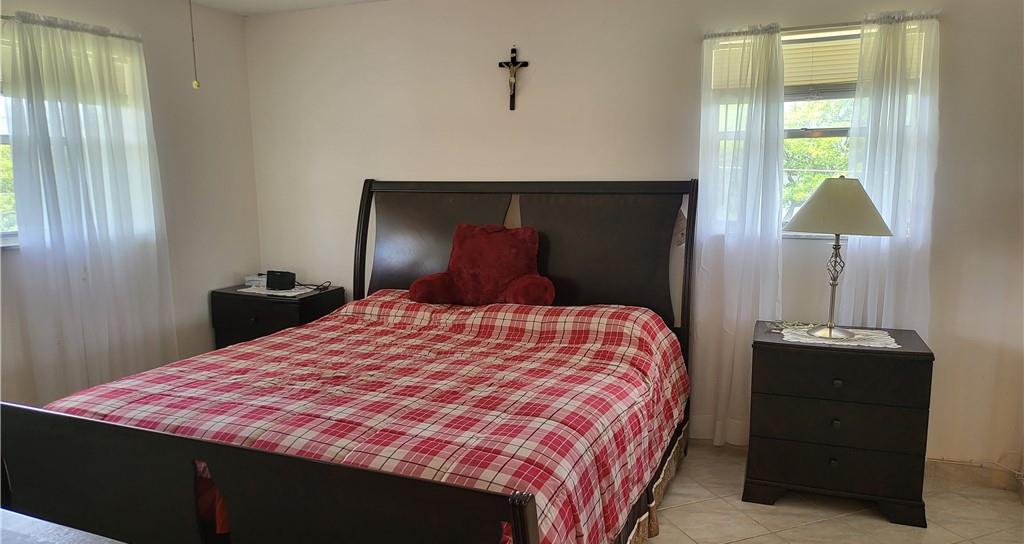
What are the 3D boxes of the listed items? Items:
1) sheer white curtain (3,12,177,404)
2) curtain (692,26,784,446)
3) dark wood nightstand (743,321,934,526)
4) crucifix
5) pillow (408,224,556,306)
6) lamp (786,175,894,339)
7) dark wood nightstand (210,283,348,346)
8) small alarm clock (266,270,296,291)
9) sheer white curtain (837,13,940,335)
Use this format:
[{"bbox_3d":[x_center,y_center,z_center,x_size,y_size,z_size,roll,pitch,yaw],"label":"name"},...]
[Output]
[{"bbox_3d":[-2.154,-0.140,3.694,0.112,2.135,0.825,3,9,23],"label":"sheer white curtain"},{"bbox_3d":[1.121,-0.127,3.541,0.436,2.095,0.099,3,9,23],"label":"curtain"},{"bbox_3d":[1.437,0.640,3.181,0.706,0.733,0.449,2,9,19],"label":"dark wood nightstand"},{"bbox_3d":[0.002,-1.071,3.940,0.178,0.343,0.040,3,9,23],"label":"crucifix"},{"bbox_3d":[-0.140,-0.018,3.769,0.743,0.439,0.380,3,9,23],"label":"pillow"},{"bbox_3d":[1.428,-0.075,3.125,0.413,0.700,0.389,3,9,23],"label":"lamp"},{"bbox_3d":[-1.464,0.467,4.510,0.700,0.733,0.436,3,9,23],"label":"dark wood nightstand"},{"bbox_3d":[-1.447,0.052,4.485,0.165,0.106,0.086,2,9,18],"label":"small alarm clock"},{"bbox_3d":[1.735,-0.092,3.275,0.396,2.095,0.099,3,9,23],"label":"sheer white curtain"}]

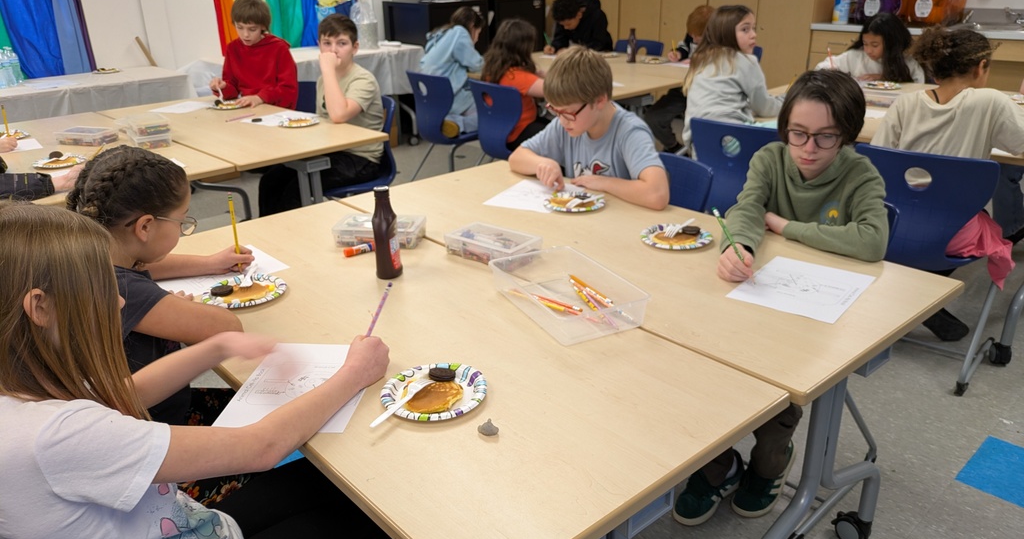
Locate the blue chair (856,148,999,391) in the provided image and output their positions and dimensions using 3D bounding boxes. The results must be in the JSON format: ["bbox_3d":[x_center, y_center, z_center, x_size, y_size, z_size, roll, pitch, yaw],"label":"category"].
[{"bbox_3d":[1.502,-0.079,2.704,0.500,0.810,0.530,18,30,39],"label":"blue chair"}]

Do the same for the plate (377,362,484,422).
[{"bbox_3d":[-0.128,0.200,1.208,0.177,0.022,0.177,-1,23,1],"label":"plate"}]

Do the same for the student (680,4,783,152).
[{"bbox_3d":[0.988,-0.500,3.192,0.640,1.190,0.450,-16,27,-31],"label":"student"}]

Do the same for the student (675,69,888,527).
[{"bbox_3d":[0.661,0.106,1.833,0.590,1.165,0.420,-21,30,-38],"label":"student"}]

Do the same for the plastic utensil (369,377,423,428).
[{"bbox_3d":[-0.166,0.205,1.137,0.027,0.015,0.158,11,21,27],"label":"plastic utensil"}]

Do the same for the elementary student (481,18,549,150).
[{"bbox_3d":[0.155,-0.795,4.035,0.680,1.110,0.460,-18,28,-34],"label":"elementary student"}]

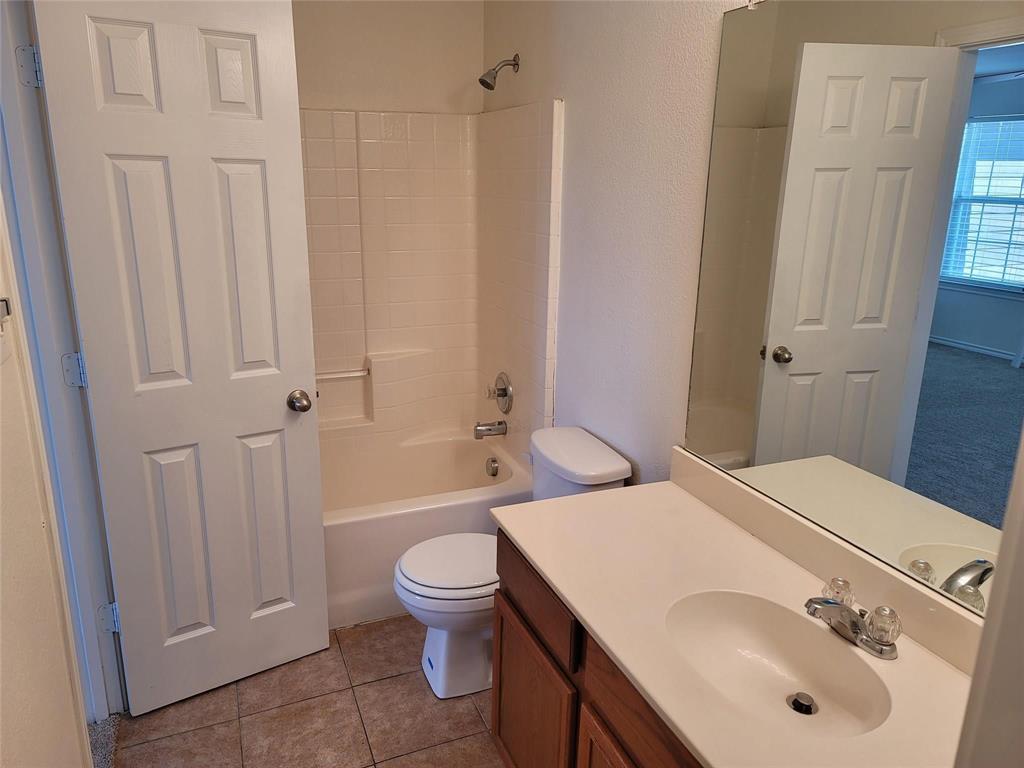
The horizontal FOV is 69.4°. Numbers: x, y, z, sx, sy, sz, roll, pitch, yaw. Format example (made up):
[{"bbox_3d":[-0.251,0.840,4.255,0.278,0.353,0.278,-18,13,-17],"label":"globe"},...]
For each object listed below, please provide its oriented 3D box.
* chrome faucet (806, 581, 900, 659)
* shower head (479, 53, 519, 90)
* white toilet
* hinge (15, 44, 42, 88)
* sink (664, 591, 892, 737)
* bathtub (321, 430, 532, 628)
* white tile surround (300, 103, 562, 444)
[{"bbox_3d":[0.584,0.413,1.318,0.160,0.090,0.160,-5,16,-21],"label":"chrome faucet"},{"bbox_3d":[-0.051,-1.190,2.813,0.155,0.140,0.068,-5,16,-21],"label":"shower head"},{"bbox_3d":[-0.025,0.585,2.361,0.685,0.745,0.460,-5,16,-21],"label":"white toilet"},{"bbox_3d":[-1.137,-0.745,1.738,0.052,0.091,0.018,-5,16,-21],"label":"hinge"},{"bbox_3d":[0.442,0.535,1.300,0.297,0.140,0.426,-5,16,-21],"label":"sink"},{"bbox_3d":[-0.704,0.573,3.010,1.512,0.412,0.821,-5,16,-21],"label":"bathtub"},{"bbox_3d":[-0.689,-0.315,2.773,1.512,1.425,0.821,-5,16,-21],"label":"white tile surround"}]

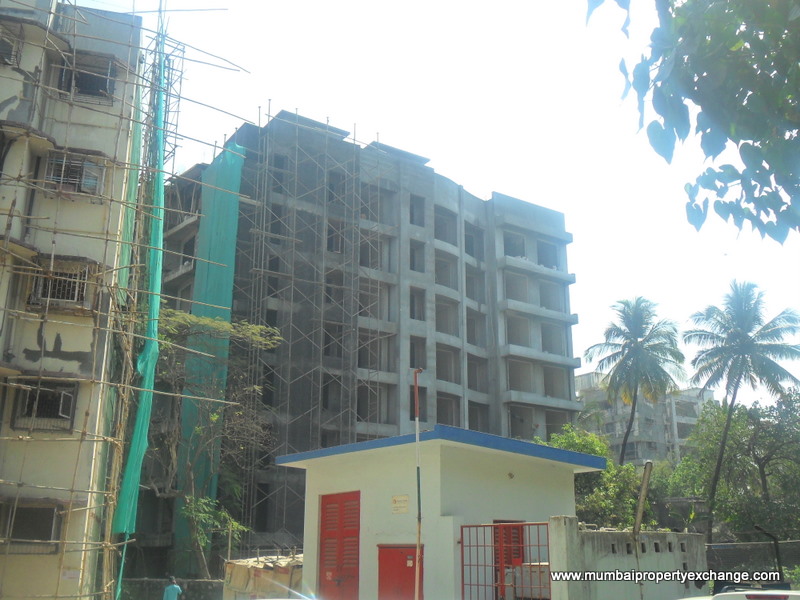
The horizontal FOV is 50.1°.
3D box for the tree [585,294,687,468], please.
[{"bbox_3d":[15.672,8.892,54.514,6.350,18.370,6.350,-5,-17,15],"label":"tree"}]

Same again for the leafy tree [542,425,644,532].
[{"bbox_3d":[7.055,7.829,30.233,3.720,6.670,3.720,-4,-17,12],"label":"leafy tree"}]

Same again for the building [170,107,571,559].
[{"bbox_3d":[-2.037,5.128,55.507,25.300,26.100,13.500,12,-20,-34],"label":"building"}]

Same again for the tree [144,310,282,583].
[{"bbox_3d":[-6.360,5.206,27.426,4.450,10.080,4.450,4,-17,-12],"label":"tree"}]

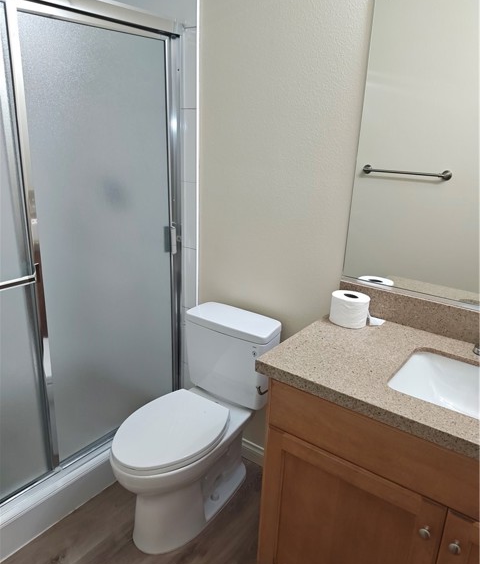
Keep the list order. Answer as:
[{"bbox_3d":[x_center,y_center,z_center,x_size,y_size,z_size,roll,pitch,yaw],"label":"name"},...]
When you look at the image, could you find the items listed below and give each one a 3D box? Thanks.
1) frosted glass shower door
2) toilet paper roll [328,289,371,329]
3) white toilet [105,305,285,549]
[{"bbox_3d":[-0.504,-0.116,1.842,0.040,1.637,0.634,15,22,34],"label":"frosted glass shower door"},{"bbox_3d":[0.378,0.091,1.594,0.128,0.093,0.128,2,18,-1],"label":"toilet paper roll"},{"bbox_3d":[-0.199,0.559,1.820,0.420,0.733,0.729,15,22,34],"label":"white toilet"}]

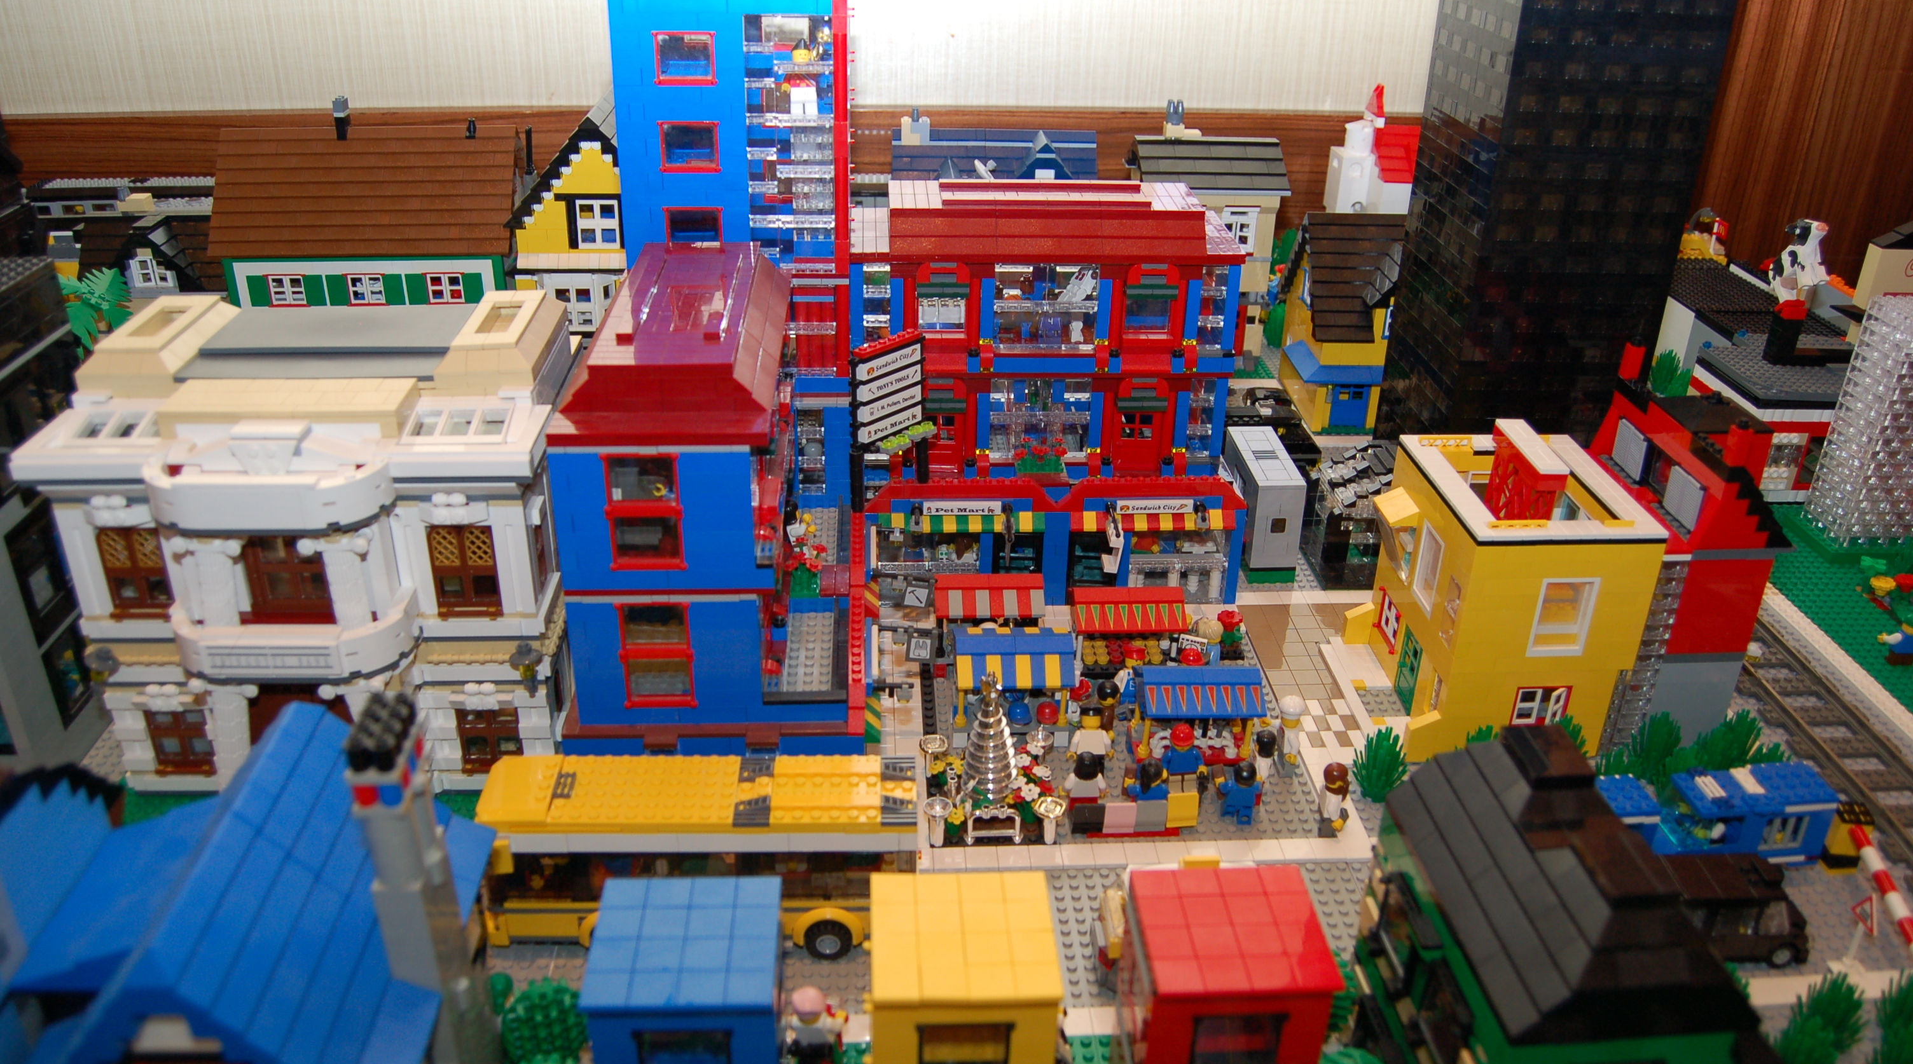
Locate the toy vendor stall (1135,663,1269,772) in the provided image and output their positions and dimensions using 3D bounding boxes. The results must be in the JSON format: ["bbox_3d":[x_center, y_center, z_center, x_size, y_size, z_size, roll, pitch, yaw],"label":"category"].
[{"bbox_3d":[0.129,0.100,0.768,0.064,0.068,0.048,-1,27,-3],"label":"toy vendor stall"}]

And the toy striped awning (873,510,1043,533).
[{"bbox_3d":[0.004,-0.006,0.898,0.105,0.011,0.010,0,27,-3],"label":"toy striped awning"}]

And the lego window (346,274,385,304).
[{"bbox_3d":[-0.455,-0.188,1.106,0.032,0.028,0.009,-2,27,-5],"label":"lego window"}]

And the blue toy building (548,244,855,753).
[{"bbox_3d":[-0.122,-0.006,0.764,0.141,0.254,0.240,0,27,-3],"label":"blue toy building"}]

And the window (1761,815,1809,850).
[{"bbox_3d":[0.401,0.145,0.695,0.024,0.020,0.007,0,27,-3],"label":"window"}]

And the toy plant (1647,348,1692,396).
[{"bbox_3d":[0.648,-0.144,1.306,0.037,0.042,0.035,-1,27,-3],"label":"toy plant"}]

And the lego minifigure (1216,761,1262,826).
[{"bbox_3d":[0.146,0.133,0.740,0.023,0.040,0.018,-4,27,-11],"label":"lego minifigure"}]

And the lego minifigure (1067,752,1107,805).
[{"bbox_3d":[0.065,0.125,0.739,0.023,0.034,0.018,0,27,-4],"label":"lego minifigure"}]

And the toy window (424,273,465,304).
[{"bbox_3d":[-0.395,-0.188,1.108,0.033,0.029,0.009,-1,27,-3],"label":"toy window"}]

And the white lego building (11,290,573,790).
[{"bbox_3d":[-0.323,0.004,0.770,0.244,0.216,0.218,0,27,-3],"label":"white lego building"}]

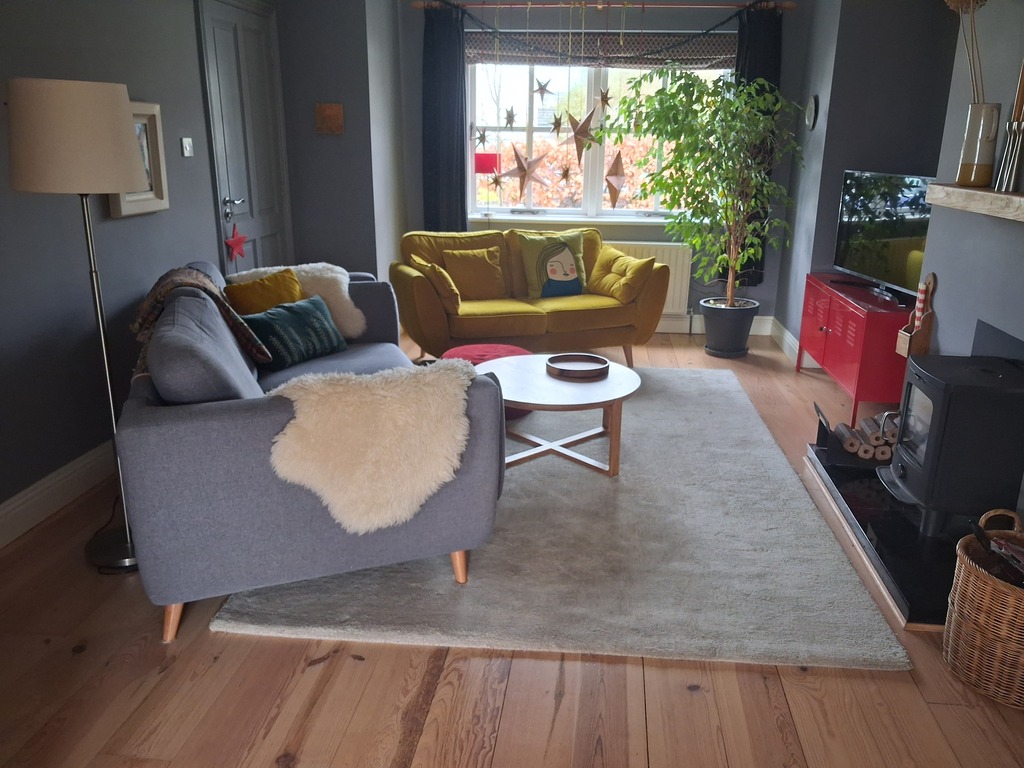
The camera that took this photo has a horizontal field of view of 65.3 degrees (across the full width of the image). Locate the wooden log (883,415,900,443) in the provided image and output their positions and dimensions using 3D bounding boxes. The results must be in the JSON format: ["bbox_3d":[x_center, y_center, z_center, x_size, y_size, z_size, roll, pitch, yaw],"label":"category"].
[{"bbox_3d":[1.681,0.197,3.571,0.070,0.070,0.220,4,17,13],"label":"wooden log"}]

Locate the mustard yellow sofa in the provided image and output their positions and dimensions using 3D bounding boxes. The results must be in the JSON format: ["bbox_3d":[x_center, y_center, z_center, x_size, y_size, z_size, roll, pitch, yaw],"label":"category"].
[{"bbox_3d":[0.085,-0.579,5.343,1.700,0.860,0.920,-4,17,-14],"label":"mustard yellow sofa"}]

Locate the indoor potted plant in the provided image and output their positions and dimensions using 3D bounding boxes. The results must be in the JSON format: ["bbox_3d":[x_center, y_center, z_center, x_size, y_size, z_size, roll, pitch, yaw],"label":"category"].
[{"bbox_3d":[1.254,-1.118,5.373,1.310,1.880,1.100,2,17,6],"label":"indoor potted plant"}]

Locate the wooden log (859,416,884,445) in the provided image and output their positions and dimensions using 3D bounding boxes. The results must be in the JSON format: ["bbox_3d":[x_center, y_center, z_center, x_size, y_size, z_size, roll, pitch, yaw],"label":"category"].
[{"bbox_3d":[1.589,0.210,3.524,0.068,0.068,0.200,4,17,12],"label":"wooden log"}]

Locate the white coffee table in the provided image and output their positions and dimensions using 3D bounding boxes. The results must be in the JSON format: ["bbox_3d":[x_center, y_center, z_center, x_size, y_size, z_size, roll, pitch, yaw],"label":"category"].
[{"bbox_3d":[0.189,0.141,3.666,0.810,0.365,0.810,2,16,7],"label":"white coffee table"}]

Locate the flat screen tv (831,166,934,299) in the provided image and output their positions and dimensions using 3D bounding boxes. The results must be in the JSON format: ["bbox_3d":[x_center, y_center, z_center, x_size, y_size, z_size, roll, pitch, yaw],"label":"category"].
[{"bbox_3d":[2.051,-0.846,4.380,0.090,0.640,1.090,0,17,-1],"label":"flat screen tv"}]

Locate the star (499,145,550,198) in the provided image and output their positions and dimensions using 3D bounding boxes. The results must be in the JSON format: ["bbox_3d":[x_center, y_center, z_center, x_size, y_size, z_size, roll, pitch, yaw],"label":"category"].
[{"bbox_3d":[0.088,-1.564,5.893,0.385,0.405,0.090,-2,17,-8],"label":"star"}]

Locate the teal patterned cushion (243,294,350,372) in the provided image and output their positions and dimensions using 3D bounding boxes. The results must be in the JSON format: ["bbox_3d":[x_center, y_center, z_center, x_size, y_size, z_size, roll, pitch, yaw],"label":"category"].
[{"bbox_3d":[-0.967,-0.235,3.580,0.130,0.300,0.470,-25,0,35],"label":"teal patterned cushion"}]

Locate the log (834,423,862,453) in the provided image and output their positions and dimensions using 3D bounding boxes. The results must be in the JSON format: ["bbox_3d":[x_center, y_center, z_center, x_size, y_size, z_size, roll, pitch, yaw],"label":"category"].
[{"bbox_3d":[1.510,0.242,3.578,0.074,0.074,0.200,3,17,10],"label":"log"}]

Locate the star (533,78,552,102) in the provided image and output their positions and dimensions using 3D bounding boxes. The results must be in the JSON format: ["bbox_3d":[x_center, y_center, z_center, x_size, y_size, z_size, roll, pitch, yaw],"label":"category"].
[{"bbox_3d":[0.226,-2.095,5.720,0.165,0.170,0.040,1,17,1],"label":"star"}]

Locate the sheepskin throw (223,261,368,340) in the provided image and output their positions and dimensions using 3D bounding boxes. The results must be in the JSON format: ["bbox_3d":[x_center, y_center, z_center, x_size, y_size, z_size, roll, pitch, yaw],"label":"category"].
[{"bbox_3d":[-1.036,-0.396,3.877,0.640,0.390,0.320,-5,17,-19],"label":"sheepskin throw"}]

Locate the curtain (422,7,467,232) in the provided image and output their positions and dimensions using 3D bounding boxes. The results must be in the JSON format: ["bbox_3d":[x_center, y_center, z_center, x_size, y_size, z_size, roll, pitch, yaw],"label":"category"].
[{"bbox_3d":[-0.509,-1.753,5.991,0.340,1.940,0.130,2,16,7],"label":"curtain"}]

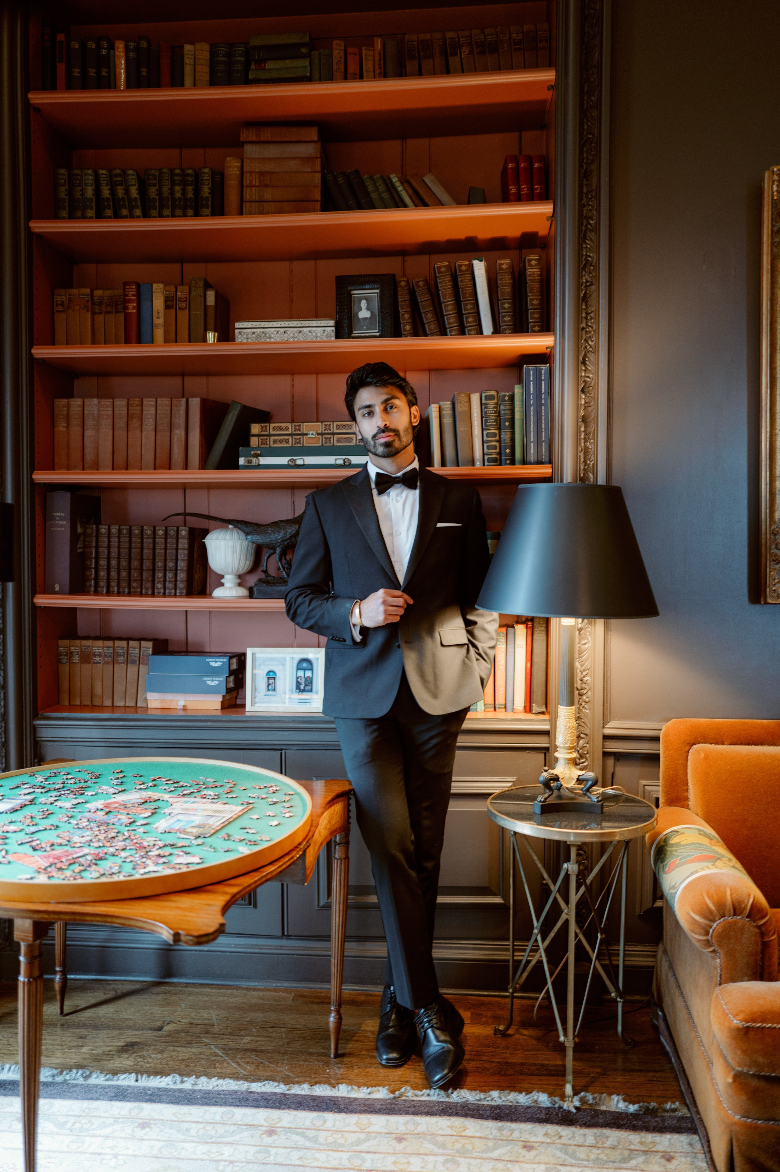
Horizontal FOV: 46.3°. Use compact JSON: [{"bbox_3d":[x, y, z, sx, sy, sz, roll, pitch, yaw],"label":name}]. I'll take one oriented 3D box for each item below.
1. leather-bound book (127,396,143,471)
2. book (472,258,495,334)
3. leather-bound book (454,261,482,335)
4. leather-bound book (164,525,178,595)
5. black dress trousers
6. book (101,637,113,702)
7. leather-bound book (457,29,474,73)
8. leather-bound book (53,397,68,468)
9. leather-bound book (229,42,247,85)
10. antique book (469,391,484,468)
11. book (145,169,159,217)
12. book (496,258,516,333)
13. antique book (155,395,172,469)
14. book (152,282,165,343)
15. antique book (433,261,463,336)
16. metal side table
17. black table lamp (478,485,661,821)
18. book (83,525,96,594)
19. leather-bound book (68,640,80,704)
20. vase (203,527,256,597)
[{"bbox_3d":[-0.811,-0.481,2.999,0.048,0.243,0.160,1,2,5],"label":"leather-bound book"},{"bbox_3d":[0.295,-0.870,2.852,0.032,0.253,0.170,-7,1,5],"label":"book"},{"bbox_3d":[0.251,-0.871,2.882,0.044,0.256,0.170,-8,1,6],"label":"leather-bound book"},{"bbox_3d":[-0.697,-0.084,3.009,0.038,0.217,0.153,2,2,5],"label":"leather-bound book"},{"bbox_3d":[0.031,0.647,2.459,0.358,0.930,0.300,0,2,3],"label":"black dress trousers"},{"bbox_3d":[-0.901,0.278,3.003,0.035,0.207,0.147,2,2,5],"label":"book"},{"bbox_3d":[0.246,-1.596,2.858,0.036,0.203,0.150,-5,1,6],"label":"leather-bound book"},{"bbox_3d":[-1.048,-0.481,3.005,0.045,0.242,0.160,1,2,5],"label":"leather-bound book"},{"bbox_3d":[-0.468,-1.595,2.925,0.049,0.206,0.150,0,2,5],"label":"leather-bound book"},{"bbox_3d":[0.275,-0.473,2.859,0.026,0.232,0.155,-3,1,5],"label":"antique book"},{"bbox_3d":[-0.726,-1.185,2.872,0.042,0.200,0.135,0,2,5],"label":"book"},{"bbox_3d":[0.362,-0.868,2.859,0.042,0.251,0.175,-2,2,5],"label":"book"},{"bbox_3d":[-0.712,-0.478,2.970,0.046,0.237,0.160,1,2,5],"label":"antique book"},{"bbox_3d":[-0.704,-0.824,2.867,0.034,0.214,0.145,0,2,5],"label":"book"},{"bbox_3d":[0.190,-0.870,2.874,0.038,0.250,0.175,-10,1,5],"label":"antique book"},{"bbox_3d":[0.469,0.904,2.375,0.432,0.664,0.432,0,2,5],"label":"metal side table"},{"bbox_3d":[0.468,0.159,2.396,0.474,0.843,0.474,0,2,5],"label":"black table lamp"},{"bbox_3d":[-0.967,-0.087,3.032,0.037,0.223,0.153,2,2,5],"label":"book"},{"bbox_3d":[-1.019,0.284,3.045,0.036,0.213,0.150,0,2,5],"label":"leather-bound book"},{"bbox_3d":[-0.508,-0.077,2.889,0.172,0.223,0.172,0,2,5],"label":"vase"}]

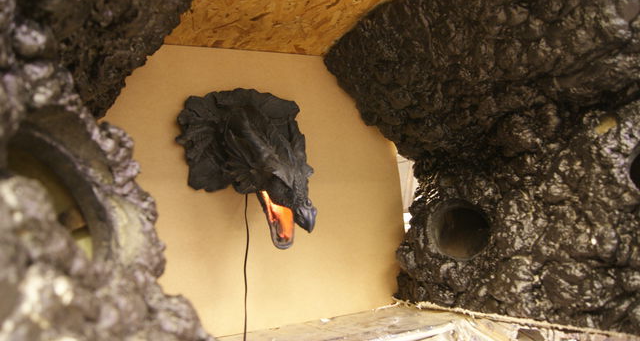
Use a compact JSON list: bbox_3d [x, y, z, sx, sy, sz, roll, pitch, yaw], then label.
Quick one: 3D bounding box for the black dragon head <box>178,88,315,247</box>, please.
[{"bbox_3d":[-0.155,-0.020,1.210,0.355,0.390,0.310,-3,6,-30],"label":"black dragon head"}]

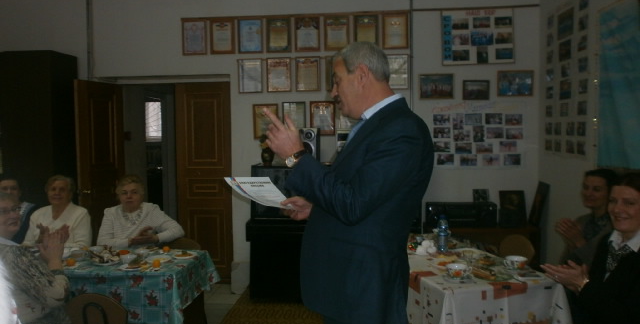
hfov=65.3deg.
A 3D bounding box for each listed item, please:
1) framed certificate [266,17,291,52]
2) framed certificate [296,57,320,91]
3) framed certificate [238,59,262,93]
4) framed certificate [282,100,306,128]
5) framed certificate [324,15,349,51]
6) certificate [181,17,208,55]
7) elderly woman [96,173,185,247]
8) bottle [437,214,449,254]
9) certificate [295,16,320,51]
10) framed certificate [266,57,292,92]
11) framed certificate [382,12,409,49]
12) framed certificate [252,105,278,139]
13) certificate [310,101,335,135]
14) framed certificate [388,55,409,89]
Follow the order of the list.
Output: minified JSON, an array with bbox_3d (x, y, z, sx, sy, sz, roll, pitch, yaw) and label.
[{"bbox_3d":[-0.377,-1.164,4.604,0.226,0.313,0.020,-1,3,5],"label":"framed certificate"},{"bbox_3d":[-0.107,-0.805,4.595,0.227,0.314,0.020,-1,3,5],"label":"framed certificate"},{"bbox_3d":[-0.644,-0.799,4.636,0.221,0.312,0.020,0,0,5],"label":"framed certificate"},{"bbox_3d":[-0.238,-0.392,4.601,0.221,0.312,0.020,0,0,5],"label":"framed certificate"},{"bbox_3d":[0.158,-1.168,4.555,0.228,0.314,0.020,-1,3,5],"label":"framed certificate"},{"bbox_3d":[-1.171,-1.162,4.676,0.232,0.324,0.020,-1,3,5],"label":"certificate"},{"bbox_3d":[-1.115,0.667,3.100,0.540,1.173,0.660,0,0,-9],"label":"elderly woman"},{"bbox_3d":[0.698,0.410,2.840,0.065,0.217,0.065,0,0,5],"label":"bottle"},{"bbox_3d":[-0.110,-1.174,4.582,0.221,0.312,0.020,0,0,5],"label":"certificate"},{"bbox_3d":[-0.376,-0.801,4.620,0.227,0.315,0.020,-1,3,5],"label":"framed certificate"},{"bbox_3d":[0.685,-1.178,4.506,0.228,0.316,0.020,-1,3,5],"label":"framed certificate"},{"bbox_3d":[-0.503,-0.373,4.651,0.230,0.320,0.020,-1,3,5],"label":"framed certificate"},{"bbox_3d":[0.030,-0.399,4.601,0.230,0.315,0.020,-1,3,5],"label":"certificate"},{"bbox_3d":[0.694,-0.813,4.509,0.221,0.312,0.020,0,0,5],"label":"framed certificate"}]

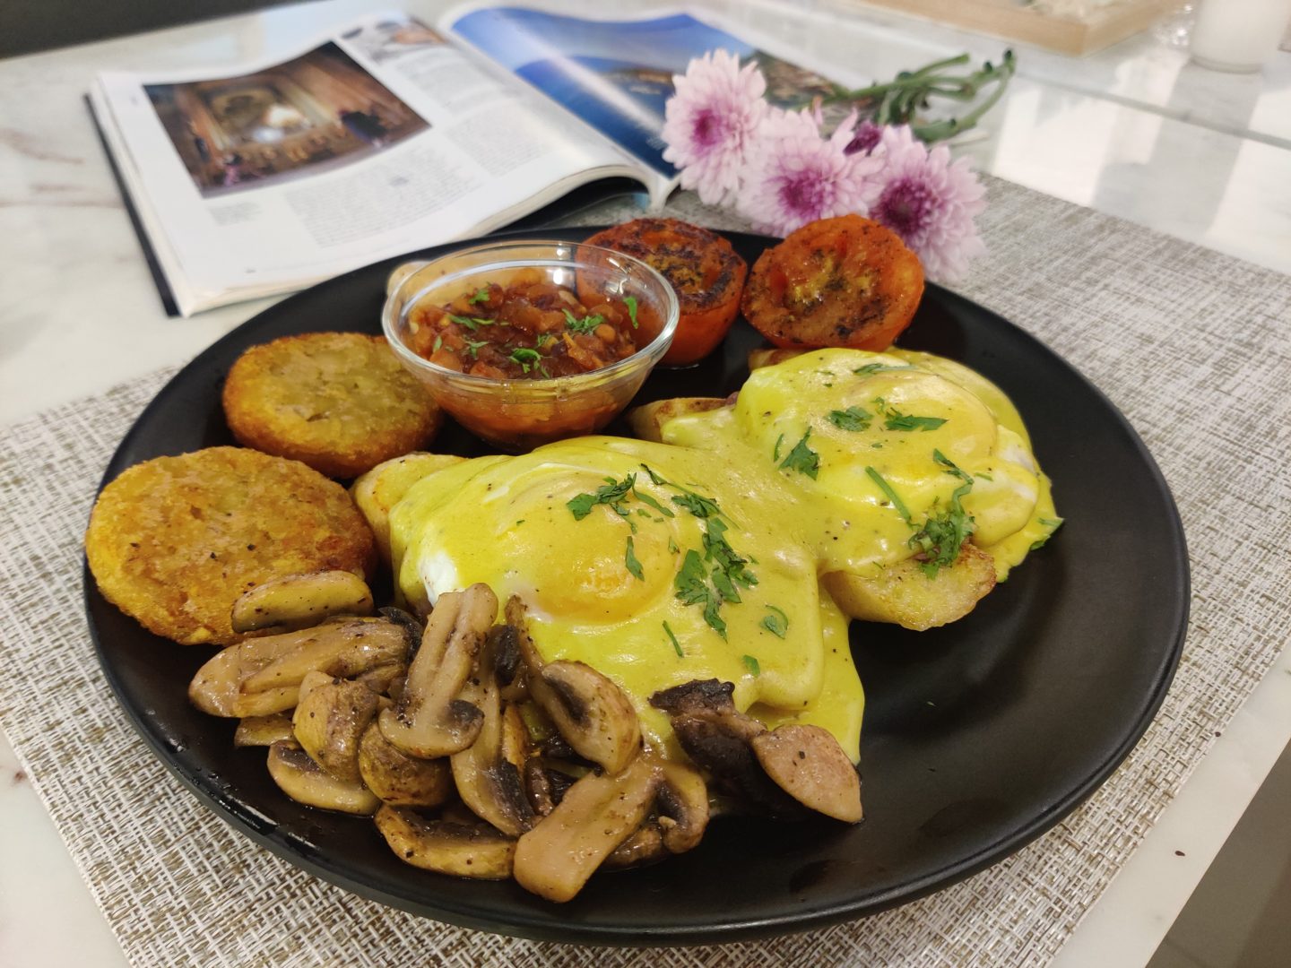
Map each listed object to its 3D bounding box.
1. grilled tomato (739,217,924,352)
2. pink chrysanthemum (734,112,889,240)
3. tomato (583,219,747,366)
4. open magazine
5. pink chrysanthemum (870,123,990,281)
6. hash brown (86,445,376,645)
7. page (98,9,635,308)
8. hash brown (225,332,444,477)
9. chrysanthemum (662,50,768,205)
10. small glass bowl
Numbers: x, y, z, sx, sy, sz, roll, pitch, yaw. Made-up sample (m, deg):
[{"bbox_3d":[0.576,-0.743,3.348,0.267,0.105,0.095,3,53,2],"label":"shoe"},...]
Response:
[{"bbox_3d":[0.062,-0.057,0.327,0.055,0.028,0.055,-11,55,8],"label":"grilled tomato"},{"bbox_3d":[0.066,-0.123,0.404,0.061,0.061,0.038,16,31,17],"label":"pink chrysanthemum"},{"bbox_3d":[0.004,-0.056,0.325,0.052,0.035,0.052,2,43,-2],"label":"tomato"},{"bbox_3d":[-0.063,-0.202,0.519,0.397,0.030,0.282,-18,42,-22],"label":"open magazine"},{"bbox_3d":[0.107,-0.105,0.382,0.059,0.061,0.038,25,36,27],"label":"pink chrysanthemum"},{"bbox_3d":[-0.094,0.013,0.234,0.063,0.016,0.063,16,33,-12],"label":"hash brown"},{"bbox_3d":[-0.143,-0.177,0.483,0.198,0.027,0.280,-18,42,-22],"label":"page"},{"bbox_3d":[-0.088,-0.025,0.288,0.060,0.018,0.060,11,36,-8],"label":"hash brown"},{"bbox_3d":[0.029,-0.150,0.422,0.040,0.065,0.063,-18,42,-38],"label":"chrysanthemum"},{"bbox_3d":[-0.032,-0.033,0.287,0.081,0.040,0.081,1,39,-1],"label":"small glass bowl"}]

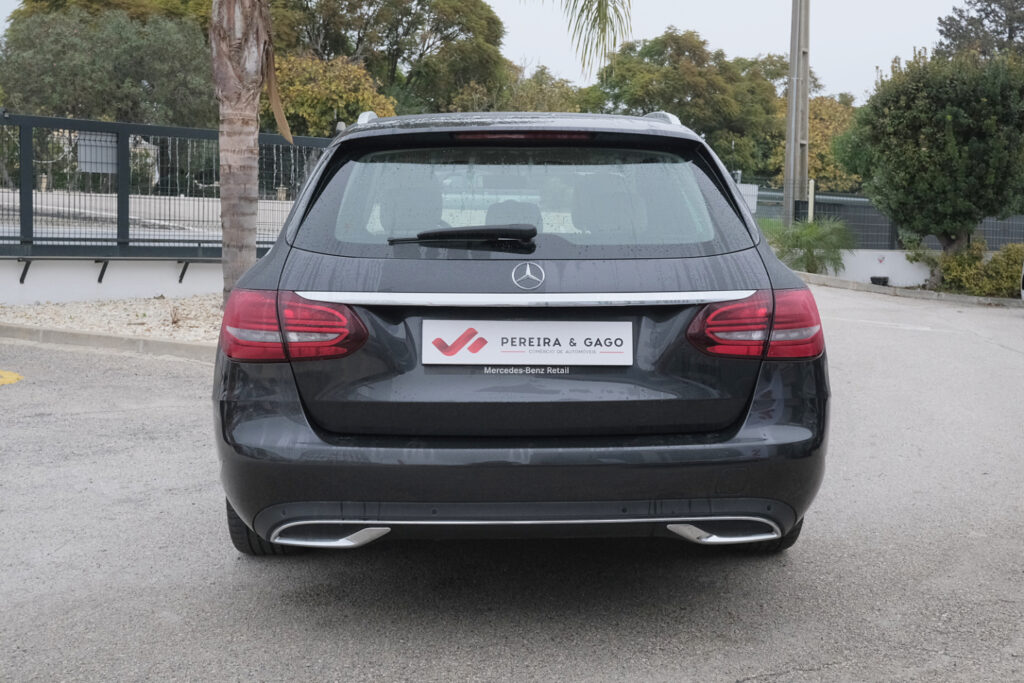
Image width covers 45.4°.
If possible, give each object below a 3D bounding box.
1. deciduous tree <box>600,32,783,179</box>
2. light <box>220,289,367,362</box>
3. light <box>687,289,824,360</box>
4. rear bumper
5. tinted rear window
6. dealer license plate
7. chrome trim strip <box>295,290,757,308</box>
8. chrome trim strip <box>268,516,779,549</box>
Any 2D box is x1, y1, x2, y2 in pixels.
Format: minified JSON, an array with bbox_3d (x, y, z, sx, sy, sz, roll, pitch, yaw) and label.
[{"bbox_3d":[4.850,-5.068,32.683,5.800,6.500,5.500,0,5,0],"label":"deciduous tree"},{"bbox_3d":[-0.567,-0.049,3.139,0.410,0.190,0.280,0,5,-3],"label":"light"},{"bbox_3d":[0.632,-0.054,3.196,0.410,0.190,0.280,0,5,-3],"label":"light"},{"bbox_3d":[0.031,0.249,3.234,1.760,0.470,0.580,0,5,-3],"label":"rear bumper"},{"bbox_3d":[0.028,-0.347,3.242,1.220,0.120,0.450,0,48,-3],"label":"tinted rear window"},{"bbox_3d":[0.040,0.000,3.022,0.520,0.110,0.015,0,-10,-3],"label":"dealer license plate"},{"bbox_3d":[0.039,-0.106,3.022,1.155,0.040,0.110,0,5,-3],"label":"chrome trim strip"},{"bbox_3d":[0.041,0.467,3.042,1.290,0.080,0.160,0,5,-3],"label":"chrome trim strip"}]

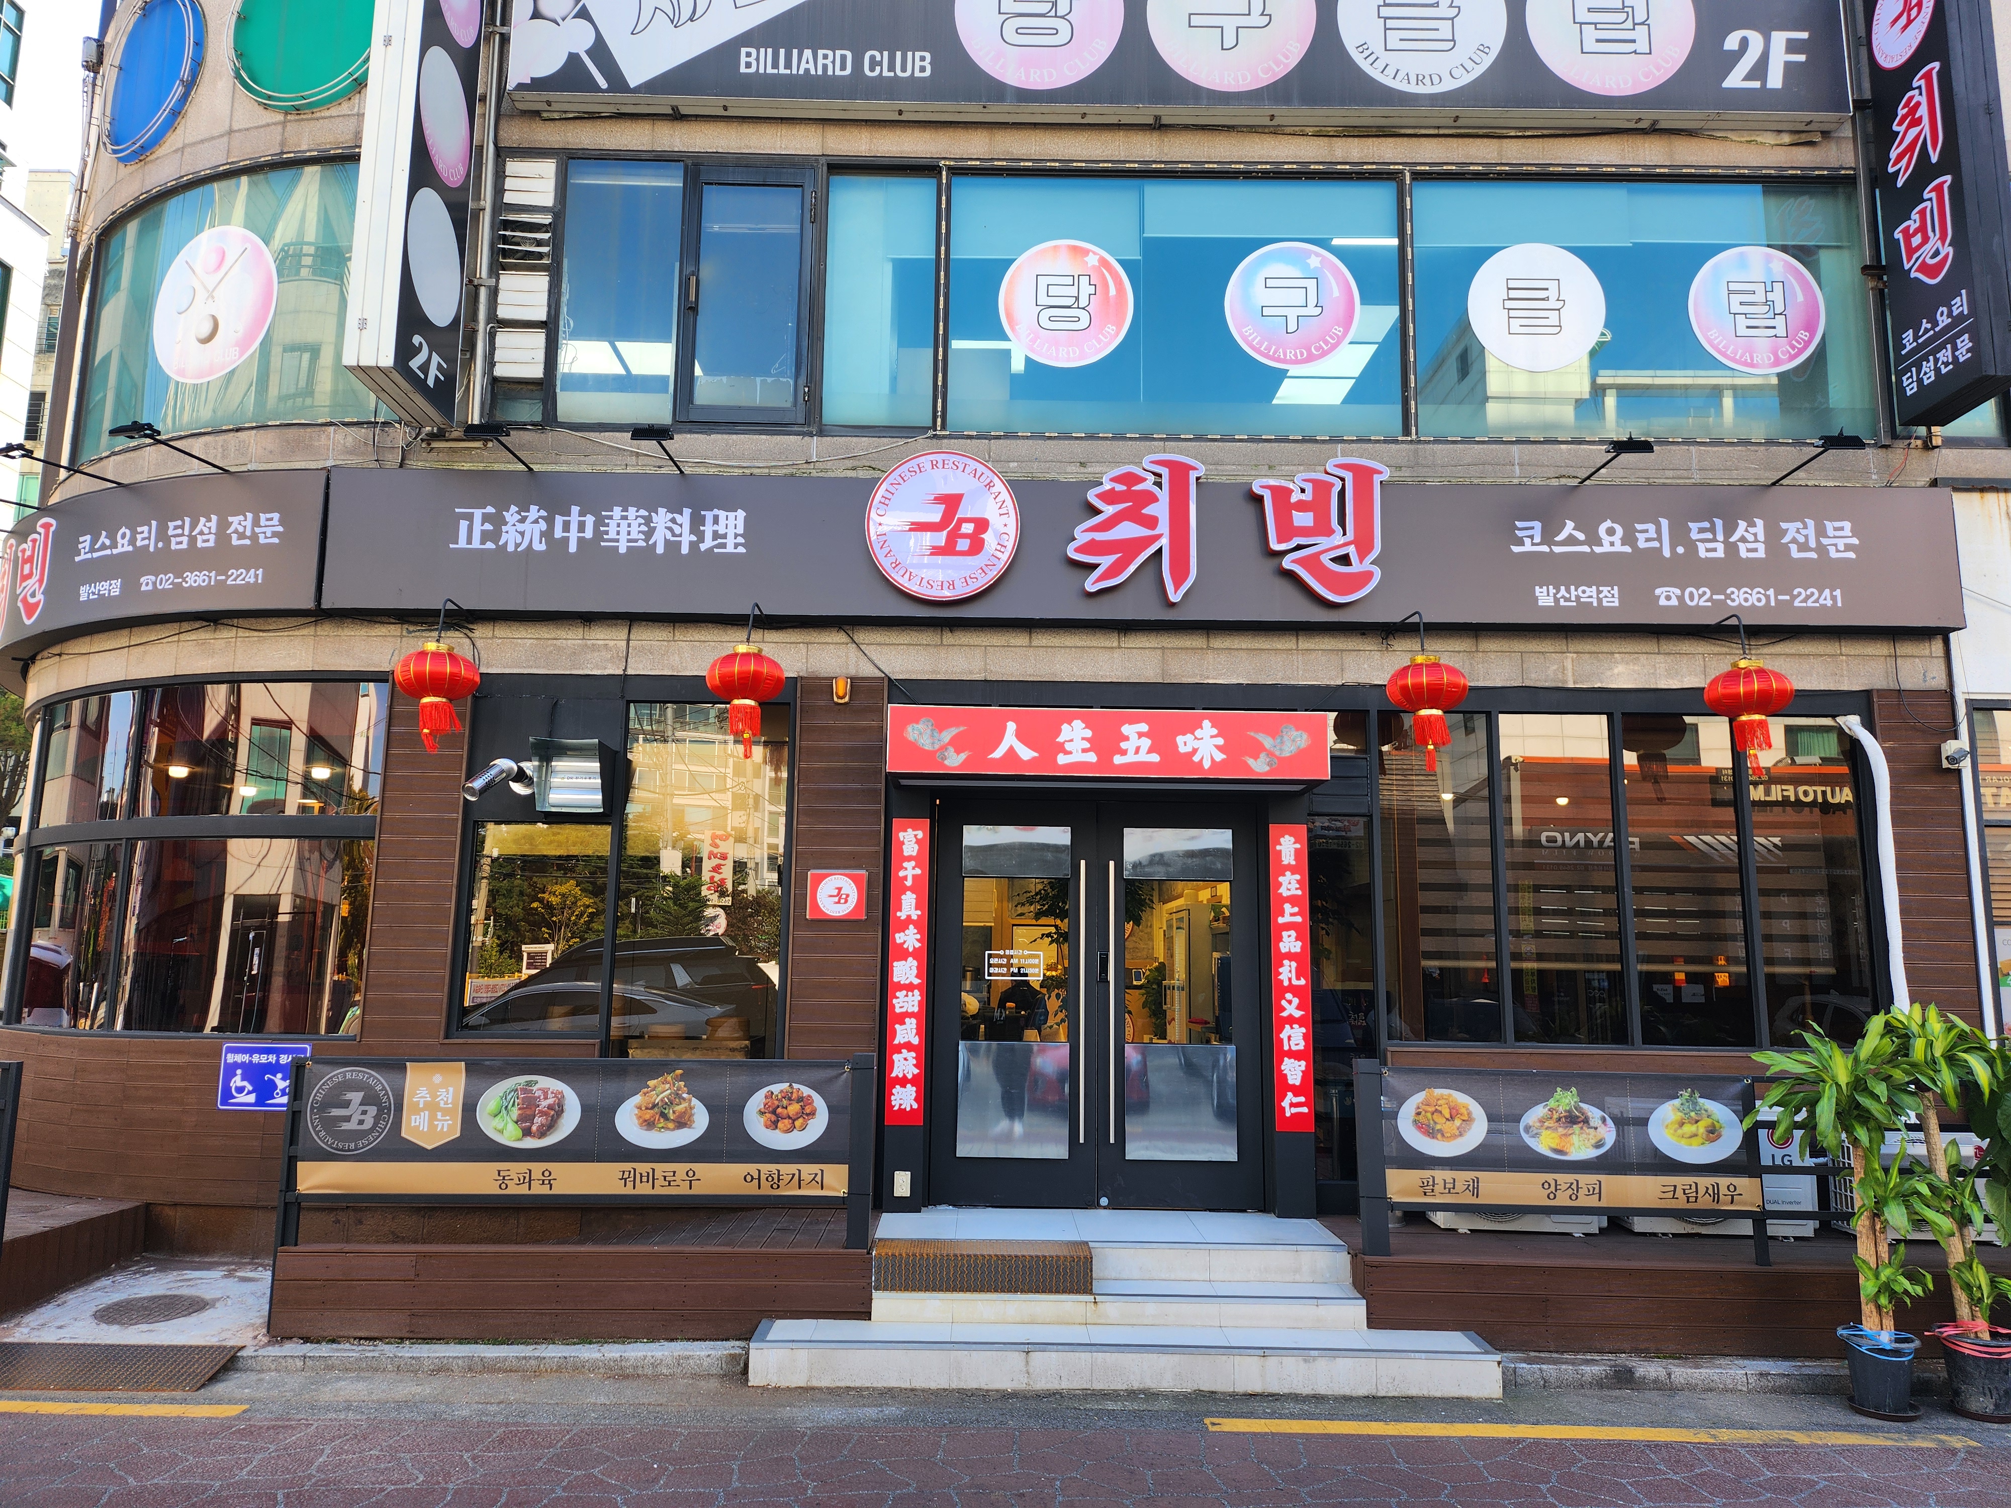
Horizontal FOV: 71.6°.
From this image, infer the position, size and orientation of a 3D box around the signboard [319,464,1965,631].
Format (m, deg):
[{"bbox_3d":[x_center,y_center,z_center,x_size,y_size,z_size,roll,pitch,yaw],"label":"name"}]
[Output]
[{"bbox_3d":[0.735,-1.123,7.802,9.019,0.795,0.200,0,-9,0],"label":"signboard"}]

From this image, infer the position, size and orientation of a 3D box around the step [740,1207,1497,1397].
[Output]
[{"bbox_3d":[0.510,2.550,6.629,3.170,0.479,1.434,1,-8,0],"label":"step"}]

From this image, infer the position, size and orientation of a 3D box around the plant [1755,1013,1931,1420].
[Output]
[{"bbox_3d":[3.396,1.847,5.690,0.680,1.560,0.640,0,-9,0],"label":"plant"}]

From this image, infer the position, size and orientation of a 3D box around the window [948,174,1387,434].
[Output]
[{"bbox_3d":[0.981,-2.617,8.167,2.650,1.600,0.100,1,-9,0],"label":"window"}]

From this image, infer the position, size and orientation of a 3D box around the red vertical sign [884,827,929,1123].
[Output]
[{"bbox_3d":[-0.516,1.149,7.404,0.196,1.600,0.030,1,-8,0],"label":"red vertical sign"}]

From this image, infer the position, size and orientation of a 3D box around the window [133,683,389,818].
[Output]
[{"bbox_3d":[-4.250,-0.024,7.883,1.609,0.756,0.150,-1,-8,13],"label":"window"}]

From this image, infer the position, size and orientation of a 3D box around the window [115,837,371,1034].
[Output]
[{"bbox_3d":[-4.264,1.007,7.743,1.609,1.071,0.150,-1,-8,13],"label":"window"}]

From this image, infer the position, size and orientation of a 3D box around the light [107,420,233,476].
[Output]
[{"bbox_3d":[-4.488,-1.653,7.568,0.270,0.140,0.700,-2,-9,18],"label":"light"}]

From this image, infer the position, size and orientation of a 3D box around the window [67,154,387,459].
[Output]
[{"bbox_3d":[-4.765,-2.684,8.554,2.640,1.620,0.300,-2,-9,21],"label":"window"}]

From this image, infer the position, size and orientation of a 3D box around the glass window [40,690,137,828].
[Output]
[{"bbox_3d":[-5.524,0.038,8.367,1.080,0.790,0.100,-5,-10,31],"label":"glass window"}]

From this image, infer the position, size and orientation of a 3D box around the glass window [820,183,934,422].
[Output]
[{"bbox_3d":[-0.731,-2.644,8.176,0.660,1.570,0.100,1,-9,0],"label":"glass window"}]

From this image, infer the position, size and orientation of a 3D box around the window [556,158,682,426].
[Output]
[{"bbox_3d":[-2.248,-2.699,8.176,0.668,1.616,0.070,1,-8,0],"label":"window"}]

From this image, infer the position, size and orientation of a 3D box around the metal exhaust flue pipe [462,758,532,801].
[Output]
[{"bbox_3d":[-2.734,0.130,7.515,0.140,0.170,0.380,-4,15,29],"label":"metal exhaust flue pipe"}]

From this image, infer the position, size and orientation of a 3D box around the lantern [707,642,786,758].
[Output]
[{"bbox_3d":[-1.352,-0.281,7.275,0.411,0.610,0.411,0,-9,0],"label":"lantern"}]

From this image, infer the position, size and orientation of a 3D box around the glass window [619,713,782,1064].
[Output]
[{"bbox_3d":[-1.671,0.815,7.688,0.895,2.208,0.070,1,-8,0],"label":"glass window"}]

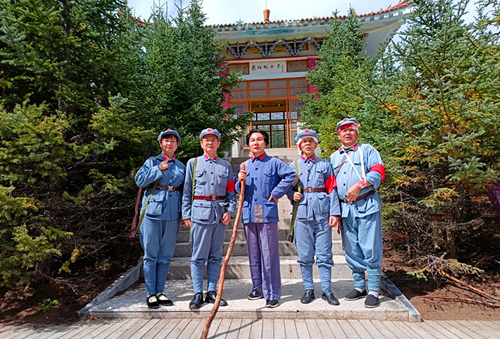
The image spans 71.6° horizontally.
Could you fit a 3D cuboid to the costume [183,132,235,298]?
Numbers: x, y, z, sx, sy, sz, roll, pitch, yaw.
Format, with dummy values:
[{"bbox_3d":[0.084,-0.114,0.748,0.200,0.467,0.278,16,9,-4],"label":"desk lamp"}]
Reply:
[{"bbox_3d":[-0.398,0.431,3.403,0.520,1.704,0.350,1,-9,-14],"label":"costume"}]

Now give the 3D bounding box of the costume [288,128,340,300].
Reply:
[{"bbox_3d":[0.638,0.425,3.458,0.500,1.694,0.350,-3,-9,16],"label":"costume"}]

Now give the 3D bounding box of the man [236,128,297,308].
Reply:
[{"bbox_3d":[0.167,0.433,3.444,0.581,1.700,0.480,-4,-9,18],"label":"man"}]

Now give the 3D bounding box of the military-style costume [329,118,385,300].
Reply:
[{"bbox_3d":[1.062,0.366,3.457,0.550,1.797,0.380,-5,-9,28],"label":"military-style costume"}]

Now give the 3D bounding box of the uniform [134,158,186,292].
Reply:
[{"bbox_3d":[-0.887,0.535,3.437,0.500,1.390,0.310,3,-9,-26],"label":"uniform"}]

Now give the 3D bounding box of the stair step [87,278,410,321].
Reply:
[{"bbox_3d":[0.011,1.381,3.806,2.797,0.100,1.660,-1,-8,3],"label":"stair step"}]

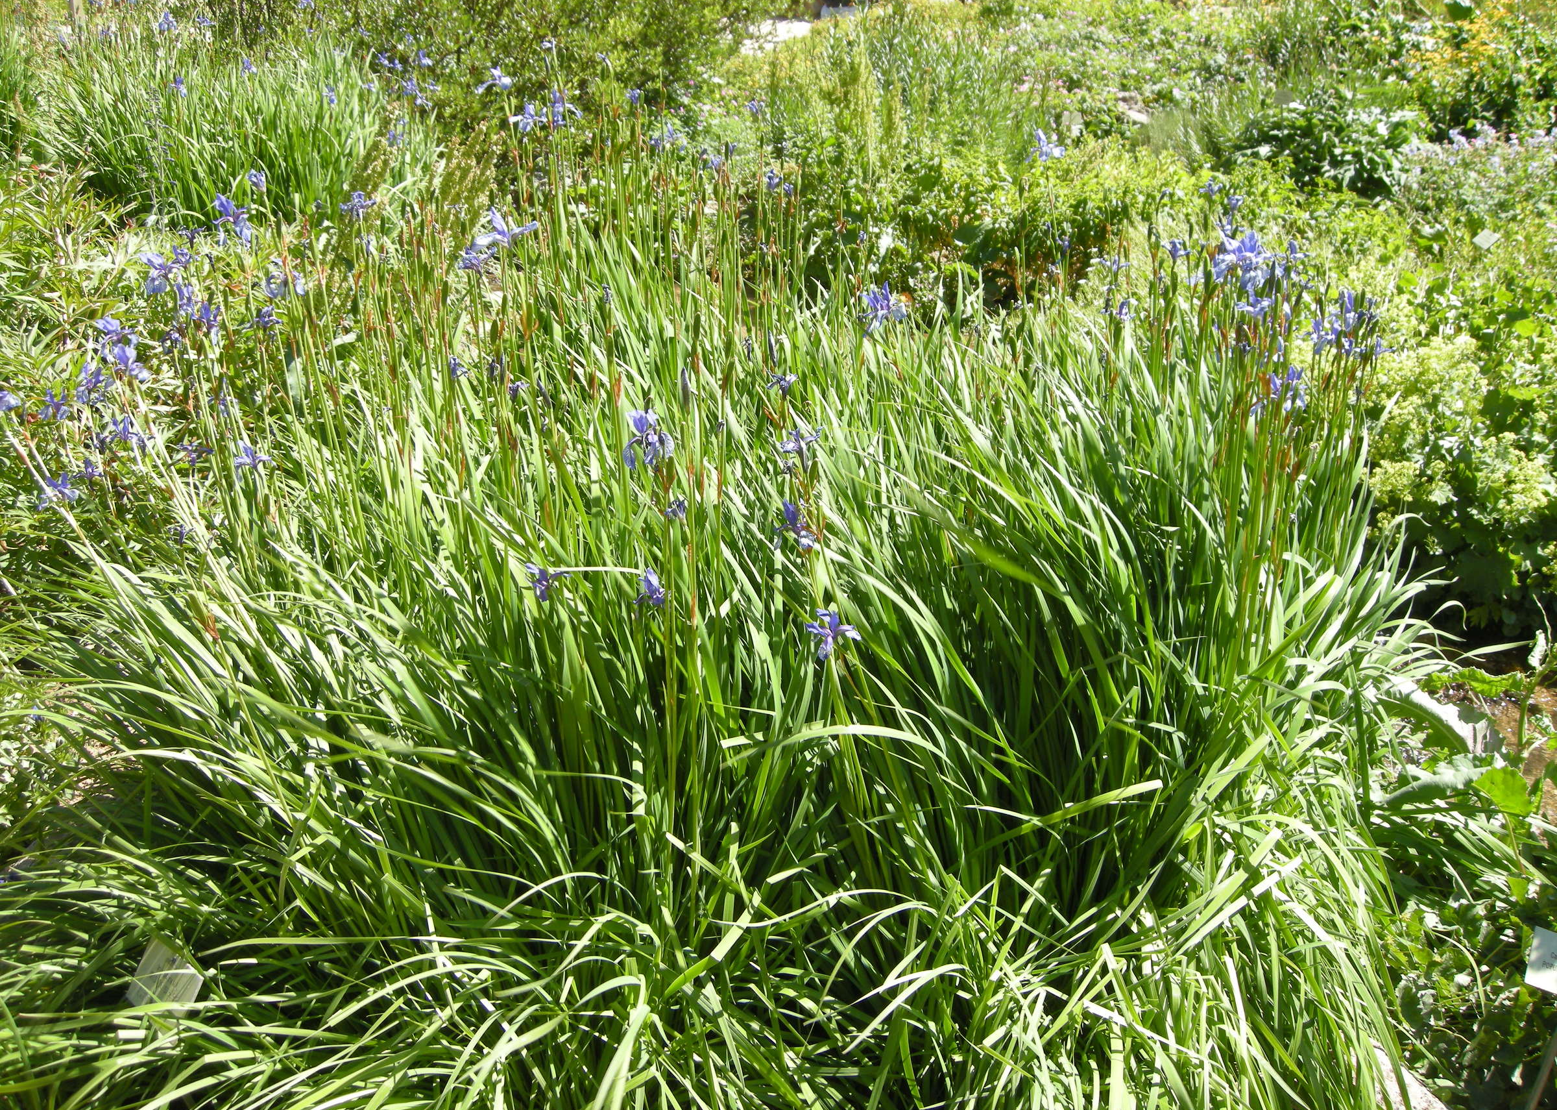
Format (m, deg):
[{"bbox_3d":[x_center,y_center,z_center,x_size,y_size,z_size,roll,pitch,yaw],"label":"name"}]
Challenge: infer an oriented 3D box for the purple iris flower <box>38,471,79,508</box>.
[{"bbox_3d":[-1.052,-0.095,2.300,0.062,0.054,0.058,-27,26,-21],"label":"purple iris flower"}]

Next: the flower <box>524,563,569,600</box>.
[{"bbox_3d":[-0.310,0.036,2.100,0.060,0.044,0.056,-4,25,-8],"label":"flower"}]

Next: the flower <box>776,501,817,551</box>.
[{"bbox_3d":[0.024,-0.038,2.050,0.056,0.062,0.055,-11,25,1],"label":"flower"}]

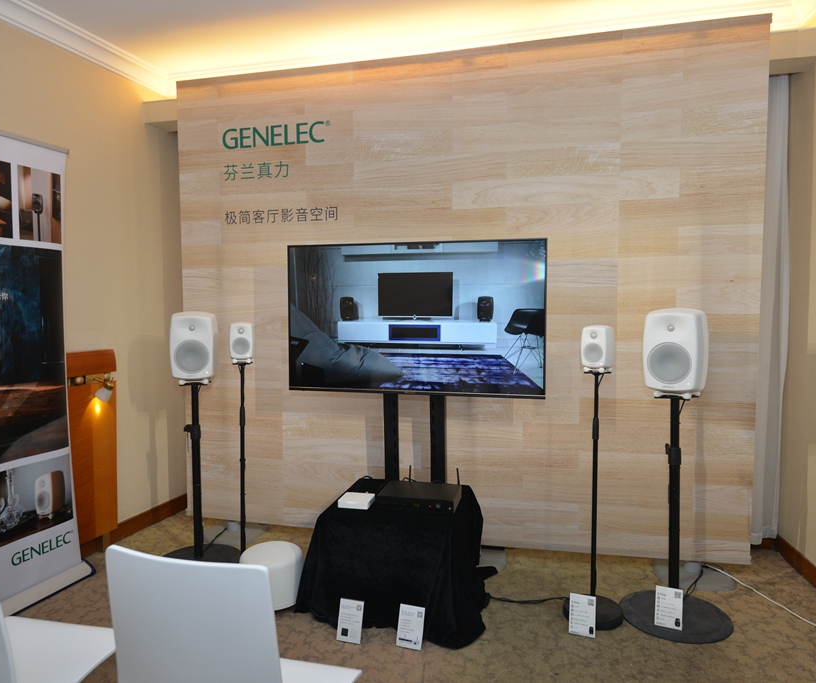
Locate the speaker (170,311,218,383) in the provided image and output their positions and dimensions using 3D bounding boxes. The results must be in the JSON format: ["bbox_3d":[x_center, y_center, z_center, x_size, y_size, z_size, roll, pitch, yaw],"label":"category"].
[{"bbox_3d":[-1.137,0.028,3.167,0.237,0.365,0.223,-1,4,-9],"label":"speaker"}]

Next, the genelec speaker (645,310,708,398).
[{"bbox_3d":[1.149,0.043,2.556,0.237,0.365,0.223,3,5,40],"label":"genelec speaker"}]

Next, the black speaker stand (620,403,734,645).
[{"bbox_3d":[1.160,0.709,2.573,0.452,0.970,0.452,2,4,36],"label":"black speaker stand"}]

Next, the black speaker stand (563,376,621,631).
[{"bbox_3d":[0.810,0.660,2.581,0.252,1.072,0.252,2,4,36],"label":"black speaker stand"}]

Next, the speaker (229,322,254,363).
[{"bbox_3d":[-0.848,0.003,3.046,0.121,0.195,0.115,-1,4,-5],"label":"speaker"}]

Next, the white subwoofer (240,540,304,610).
[{"bbox_3d":[-0.624,1.066,2.730,0.283,0.234,0.283,0,3,13],"label":"white subwoofer"}]

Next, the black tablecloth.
[{"bbox_3d":[-0.045,0.962,2.768,0.830,0.460,0.670,0,4,14],"label":"black tablecloth"}]

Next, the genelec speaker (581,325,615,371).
[{"bbox_3d":[0.812,0.029,2.557,0.121,0.195,0.115,2,5,39],"label":"genelec speaker"}]

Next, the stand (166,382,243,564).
[{"bbox_3d":[-1.136,0.690,3.206,0.450,0.965,0.450,-1,4,-5],"label":"stand"}]

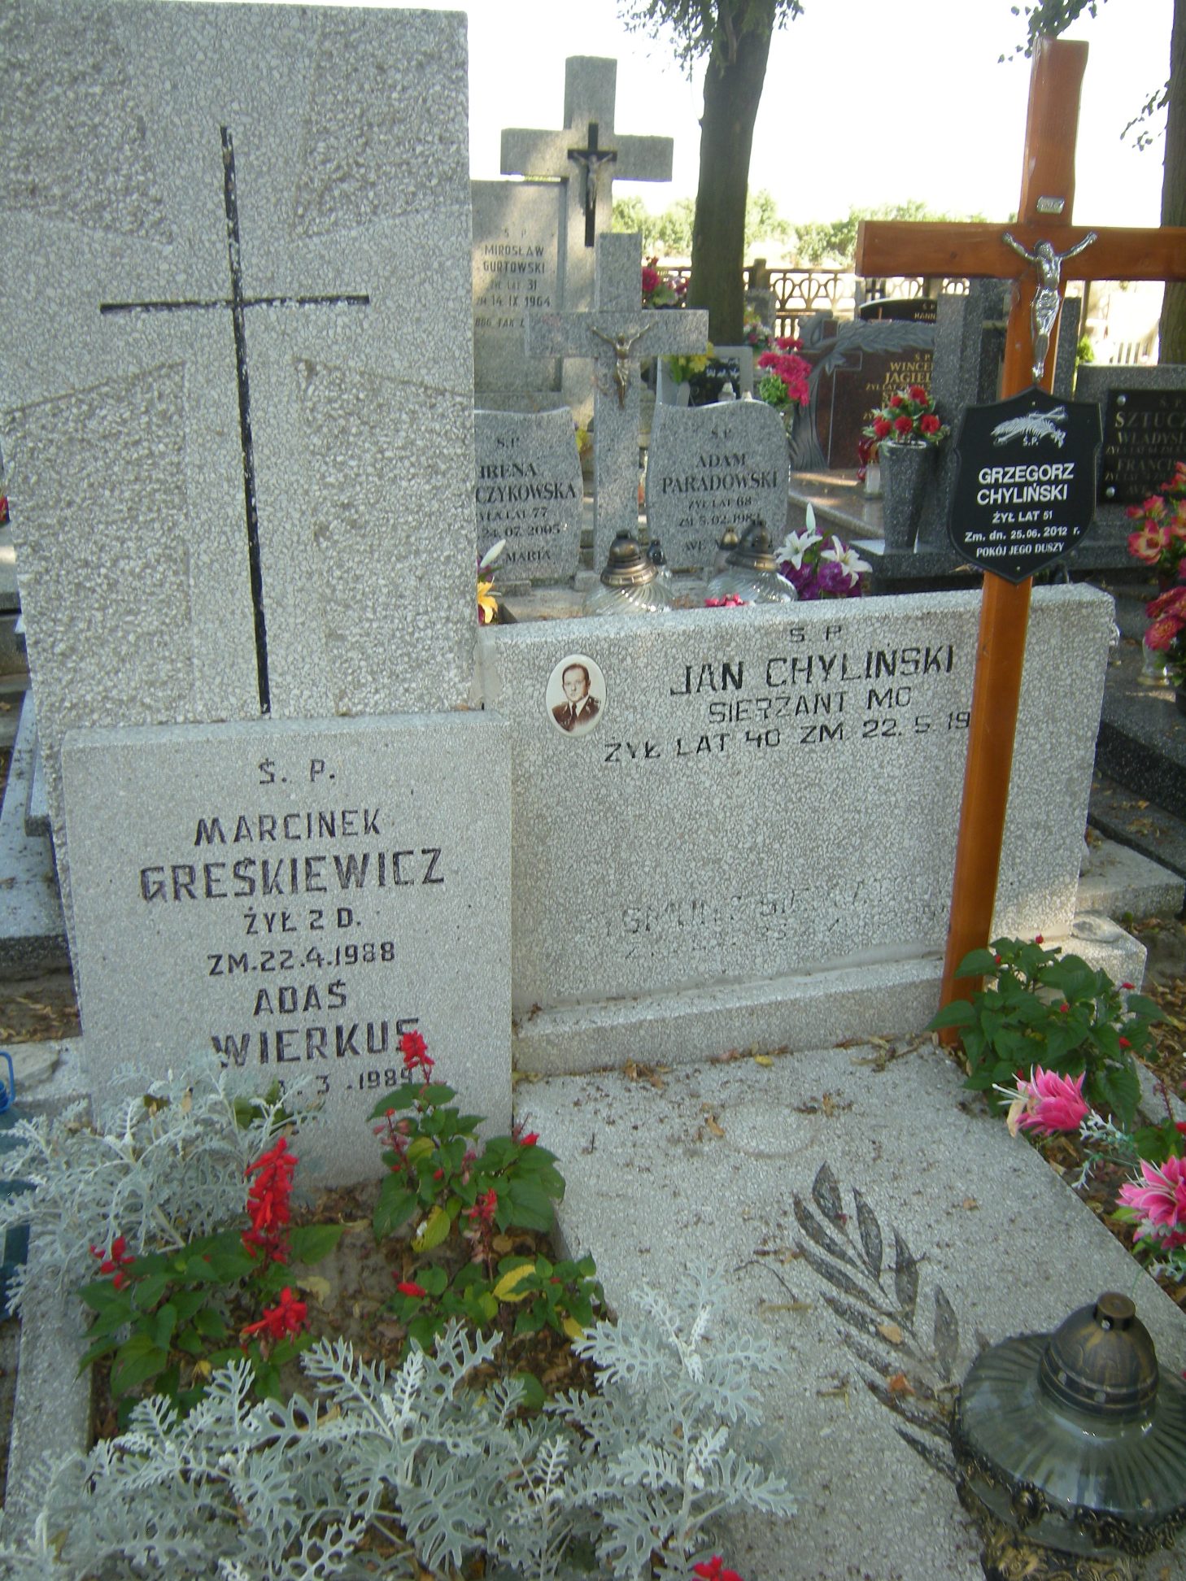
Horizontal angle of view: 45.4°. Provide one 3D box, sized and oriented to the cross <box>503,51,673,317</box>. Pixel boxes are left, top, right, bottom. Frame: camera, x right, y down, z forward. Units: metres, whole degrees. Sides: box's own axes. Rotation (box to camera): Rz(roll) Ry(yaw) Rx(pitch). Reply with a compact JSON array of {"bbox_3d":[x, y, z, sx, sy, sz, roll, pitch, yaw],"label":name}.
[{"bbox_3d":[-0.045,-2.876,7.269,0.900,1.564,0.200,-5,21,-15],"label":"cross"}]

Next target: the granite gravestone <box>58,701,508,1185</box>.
[{"bbox_3d":[-0.411,0.233,1.987,0.580,0.653,0.112,-3,13,-15],"label":"granite gravestone"}]

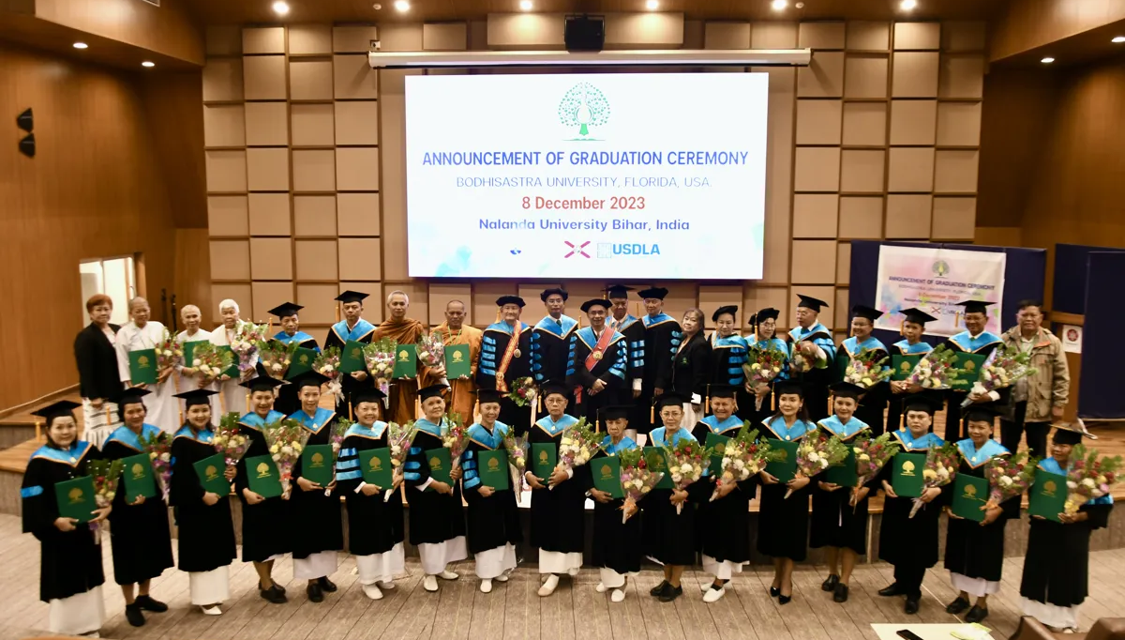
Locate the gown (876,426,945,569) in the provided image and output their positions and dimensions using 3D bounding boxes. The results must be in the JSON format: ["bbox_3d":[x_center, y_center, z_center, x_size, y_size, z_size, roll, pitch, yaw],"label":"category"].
[{"bbox_3d":[2.671,1.360,6.452,0.520,1.069,0.400,3,7,26],"label":"gown"}]

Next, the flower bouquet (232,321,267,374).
[{"bbox_3d":[-2.827,0.265,7.583,0.290,0.520,0.230,15,9,-22],"label":"flower bouquet"}]

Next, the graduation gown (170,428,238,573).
[{"bbox_3d":[-2.647,1.301,6.238,0.480,1.023,0.390,-3,7,-26],"label":"graduation gown"}]

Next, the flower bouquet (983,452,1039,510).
[{"bbox_3d":[3.121,1.119,5.870,0.320,0.440,0.250,21,19,20],"label":"flower bouquet"}]

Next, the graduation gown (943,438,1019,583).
[{"bbox_3d":[2.991,1.357,6.029,0.520,1.011,0.400,3,7,25],"label":"graduation gown"}]

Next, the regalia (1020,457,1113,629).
[{"bbox_3d":[3.557,1.567,5.954,0.550,1.208,0.420,4,8,32],"label":"regalia"}]

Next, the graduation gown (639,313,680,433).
[{"bbox_3d":[0.920,0.488,7.850,0.460,1.124,0.360,4,8,28],"label":"graduation gown"}]

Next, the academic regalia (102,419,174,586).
[{"bbox_3d":[-3.072,1.328,6.114,0.510,1.164,0.400,-5,9,-38],"label":"academic regalia"}]

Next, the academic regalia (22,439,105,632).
[{"bbox_3d":[-3.497,1.495,5.908,0.550,1.349,0.420,-5,8,-36],"label":"academic regalia"}]

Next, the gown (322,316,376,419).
[{"bbox_3d":[-1.976,0.558,7.919,0.540,1.150,0.400,-1,7,-9],"label":"gown"}]

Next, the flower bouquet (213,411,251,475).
[{"bbox_3d":[-2.337,0.893,5.950,0.280,0.470,0.240,-3,7,-22],"label":"flower bouquet"}]

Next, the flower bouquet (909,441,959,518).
[{"bbox_3d":[2.690,1.169,6.162,0.280,0.547,0.220,20,8,23],"label":"flower bouquet"}]

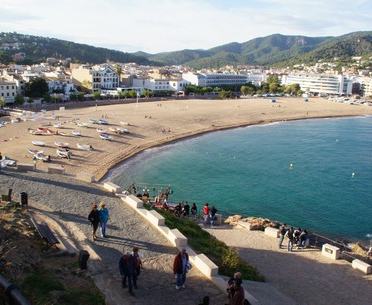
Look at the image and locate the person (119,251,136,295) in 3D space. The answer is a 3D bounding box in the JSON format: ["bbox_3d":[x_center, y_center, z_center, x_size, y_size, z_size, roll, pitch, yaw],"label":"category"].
[{"bbox_3d":[-2.125,4.357,12.508,0.600,1.720,0.500,-2,13,-8],"label":"person"}]

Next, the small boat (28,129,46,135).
[{"bbox_3d":[-45.754,-6.188,106.005,5.300,1.100,1.800,3,13,15],"label":"small boat"}]

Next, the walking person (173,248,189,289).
[{"bbox_3d":[-0.210,4.459,13.161,0.620,1.700,0.420,-2,13,-10],"label":"walking person"}]

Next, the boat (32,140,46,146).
[{"bbox_3d":[-42.564,-2.675,99.957,4.300,0.900,1.600,10,17,36],"label":"boat"}]

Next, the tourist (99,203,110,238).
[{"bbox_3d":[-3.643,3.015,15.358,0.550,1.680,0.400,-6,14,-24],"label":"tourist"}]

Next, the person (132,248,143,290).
[{"bbox_3d":[-1.810,4.254,12.669,0.550,1.680,0.420,-2,13,-8],"label":"person"}]

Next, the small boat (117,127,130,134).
[{"bbox_3d":[-21.691,-7.407,119.400,5.300,1.100,1.900,10,17,37],"label":"small boat"}]

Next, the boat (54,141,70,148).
[{"bbox_3d":[-35.314,-2.252,97.966,4.800,1.000,1.700,10,17,36],"label":"boat"}]

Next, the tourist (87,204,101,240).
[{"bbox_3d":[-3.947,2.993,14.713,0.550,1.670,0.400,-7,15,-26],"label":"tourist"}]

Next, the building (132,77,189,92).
[{"bbox_3d":[-20.085,-50.835,268.600,42.000,12.000,15.000,-10,16,-39],"label":"building"}]

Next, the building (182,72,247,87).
[{"bbox_3d":[24.009,-53.189,271.316,46.000,15.800,26.000,-6,15,-24],"label":"building"}]

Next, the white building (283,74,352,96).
[{"bbox_3d":[104.709,-54.682,277.589,46.000,15.800,24.000,10,17,37],"label":"white building"}]

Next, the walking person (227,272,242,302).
[{"bbox_3d":[1.827,5.074,12.896,0.550,1.280,0.550,10,17,36],"label":"walking person"}]

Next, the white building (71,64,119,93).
[{"bbox_3d":[-60.311,-45.737,230.303,20.000,20.300,27.000,-13,18,-43],"label":"white building"}]

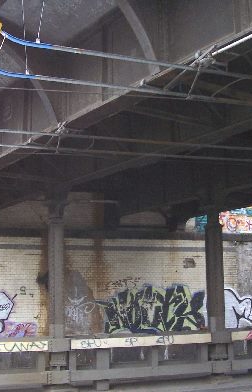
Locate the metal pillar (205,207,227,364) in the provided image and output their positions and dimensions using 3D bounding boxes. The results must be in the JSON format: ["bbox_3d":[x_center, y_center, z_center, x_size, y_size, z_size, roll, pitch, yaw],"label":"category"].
[{"bbox_3d":[2.463,2.415,15.169,0.420,4.126,0.420,2,-9,-19],"label":"metal pillar"}]

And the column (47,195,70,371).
[{"bbox_3d":[-1.683,2.122,13.789,0.420,4.318,0.420,2,-9,-19],"label":"column"}]

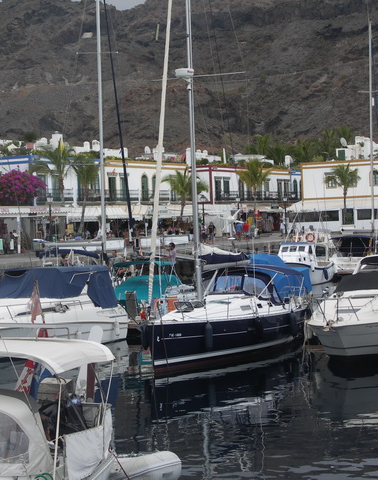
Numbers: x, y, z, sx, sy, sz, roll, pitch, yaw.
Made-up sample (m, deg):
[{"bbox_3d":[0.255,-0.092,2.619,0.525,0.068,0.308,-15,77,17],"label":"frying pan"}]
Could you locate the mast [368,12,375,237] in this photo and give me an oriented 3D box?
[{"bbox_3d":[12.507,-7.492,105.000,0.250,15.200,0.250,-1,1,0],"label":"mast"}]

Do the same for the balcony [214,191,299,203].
[{"bbox_3d":[7.604,-4.620,164.000,1.300,1.300,23.000,-2,1,24],"label":"balcony"}]

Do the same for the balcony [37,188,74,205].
[{"bbox_3d":[-9.692,-3.125,111.000,1.000,1.100,3.900,-1,1,24],"label":"balcony"}]

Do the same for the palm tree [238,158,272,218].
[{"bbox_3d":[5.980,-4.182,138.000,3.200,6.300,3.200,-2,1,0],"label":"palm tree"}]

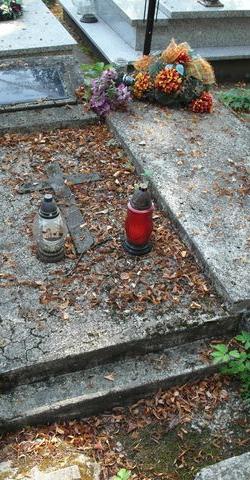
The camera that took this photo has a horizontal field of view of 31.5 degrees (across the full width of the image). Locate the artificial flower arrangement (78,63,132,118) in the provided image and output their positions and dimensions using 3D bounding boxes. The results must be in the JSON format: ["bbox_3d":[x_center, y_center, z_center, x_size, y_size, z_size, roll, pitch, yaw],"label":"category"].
[{"bbox_3d":[-0.108,-0.890,2.614,0.300,0.264,0.216,-10,44,-16],"label":"artificial flower arrangement"}]

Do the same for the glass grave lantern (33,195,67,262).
[{"bbox_3d":[-0.284,-0.042,1.695,0.122,0.290,0.122,-10,44,-16],"label":"glass grave lantern"}]

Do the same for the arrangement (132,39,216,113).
[{"bbox_3d":[0.283,-1.011,2.719,0.504,0.342,0.336,-10,44,-16],"label":"arrangement"}]

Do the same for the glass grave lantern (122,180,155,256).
[{"bbox_3d":[0.059,-0.076,1.750,0.112,0.310,0.112,3,42,-2],"label":"glass grave lantern"}]

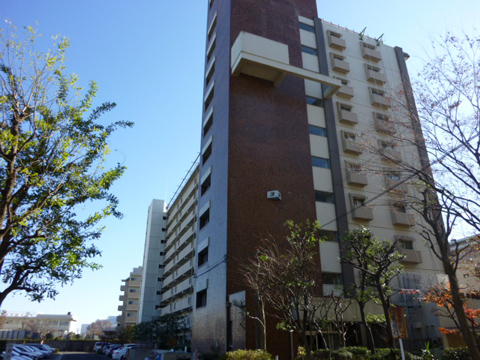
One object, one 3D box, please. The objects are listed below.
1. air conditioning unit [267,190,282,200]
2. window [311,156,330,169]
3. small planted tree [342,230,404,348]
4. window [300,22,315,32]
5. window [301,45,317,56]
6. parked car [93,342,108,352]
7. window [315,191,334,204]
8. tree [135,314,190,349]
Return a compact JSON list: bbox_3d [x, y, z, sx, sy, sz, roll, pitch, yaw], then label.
[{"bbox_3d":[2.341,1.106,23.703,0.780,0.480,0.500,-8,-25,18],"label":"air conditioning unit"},{"bbox_3d":[6.248,-1.341,26.664,1.600,0.850,0.150,9,-26,-20],"label":"window"},{"bbox_3d":[5.020,4.375,12.941,2.400,5.400,2.200,-8,-25,18],"label":"small planted tree"},{"bbox_3d":[6.319,-14.185,32.379,1.540,0.660,0.150,9,-26,-20],"label":"window"},{"bbox_3d":[6.293,-11.664,31.252,1.580,0.760,0.150,9,-26,-20],"label":"window"},{"bbox_3d":[-20.624,26.363,54.587,4.400,1.600,1.700,15,-28,-31],"label":"parked car"},{"bbox_3d":[6.252,1.291,25.501,1.640,0.840,0.150,9,-26,-20],"label":"window"},{"bbox_3d":[-9.030,17.811,40.327,5.000,4.050,6.000,9,-26,-20],"label":"tree"}]

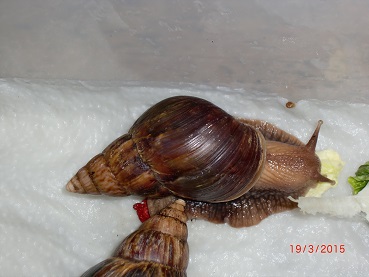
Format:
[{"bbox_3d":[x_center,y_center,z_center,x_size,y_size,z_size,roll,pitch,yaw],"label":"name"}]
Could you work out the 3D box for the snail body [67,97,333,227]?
[{"bbox_3d":[0.007,0.006,0.390,0.132,0.054,0.059,-4,60,-2],"label":"snail body"}]

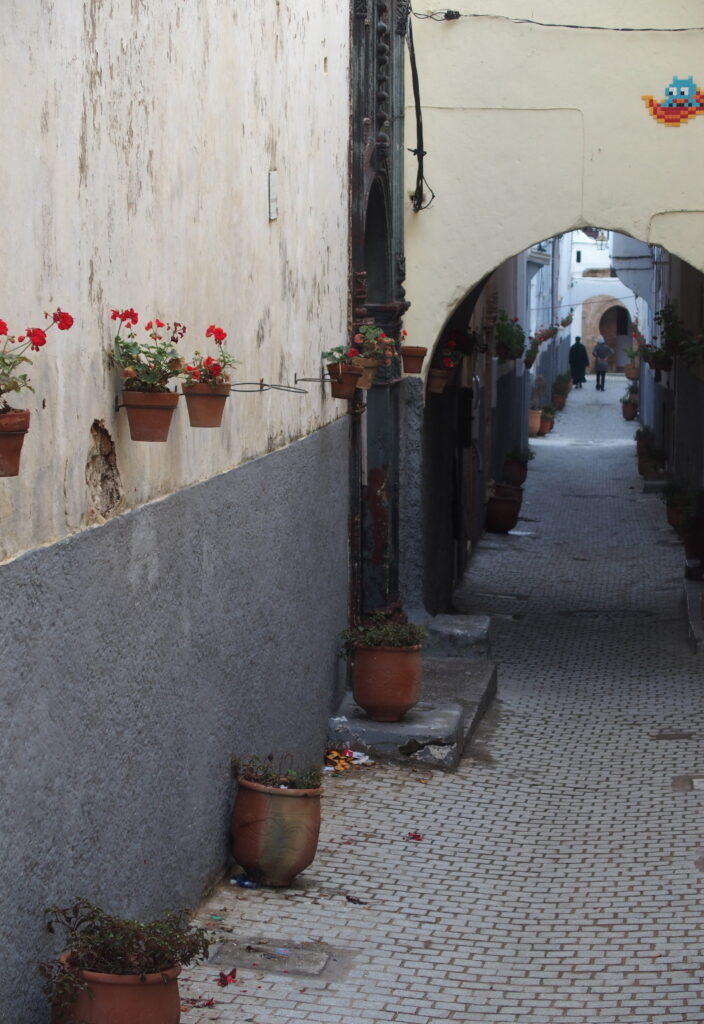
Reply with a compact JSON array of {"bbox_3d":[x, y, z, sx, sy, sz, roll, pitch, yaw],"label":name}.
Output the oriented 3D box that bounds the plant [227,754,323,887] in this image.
[{"bbox_3d":[-0.287,1.179,10.400,0.360,0.480,0.355,0,4,0],"label":"plant"}]

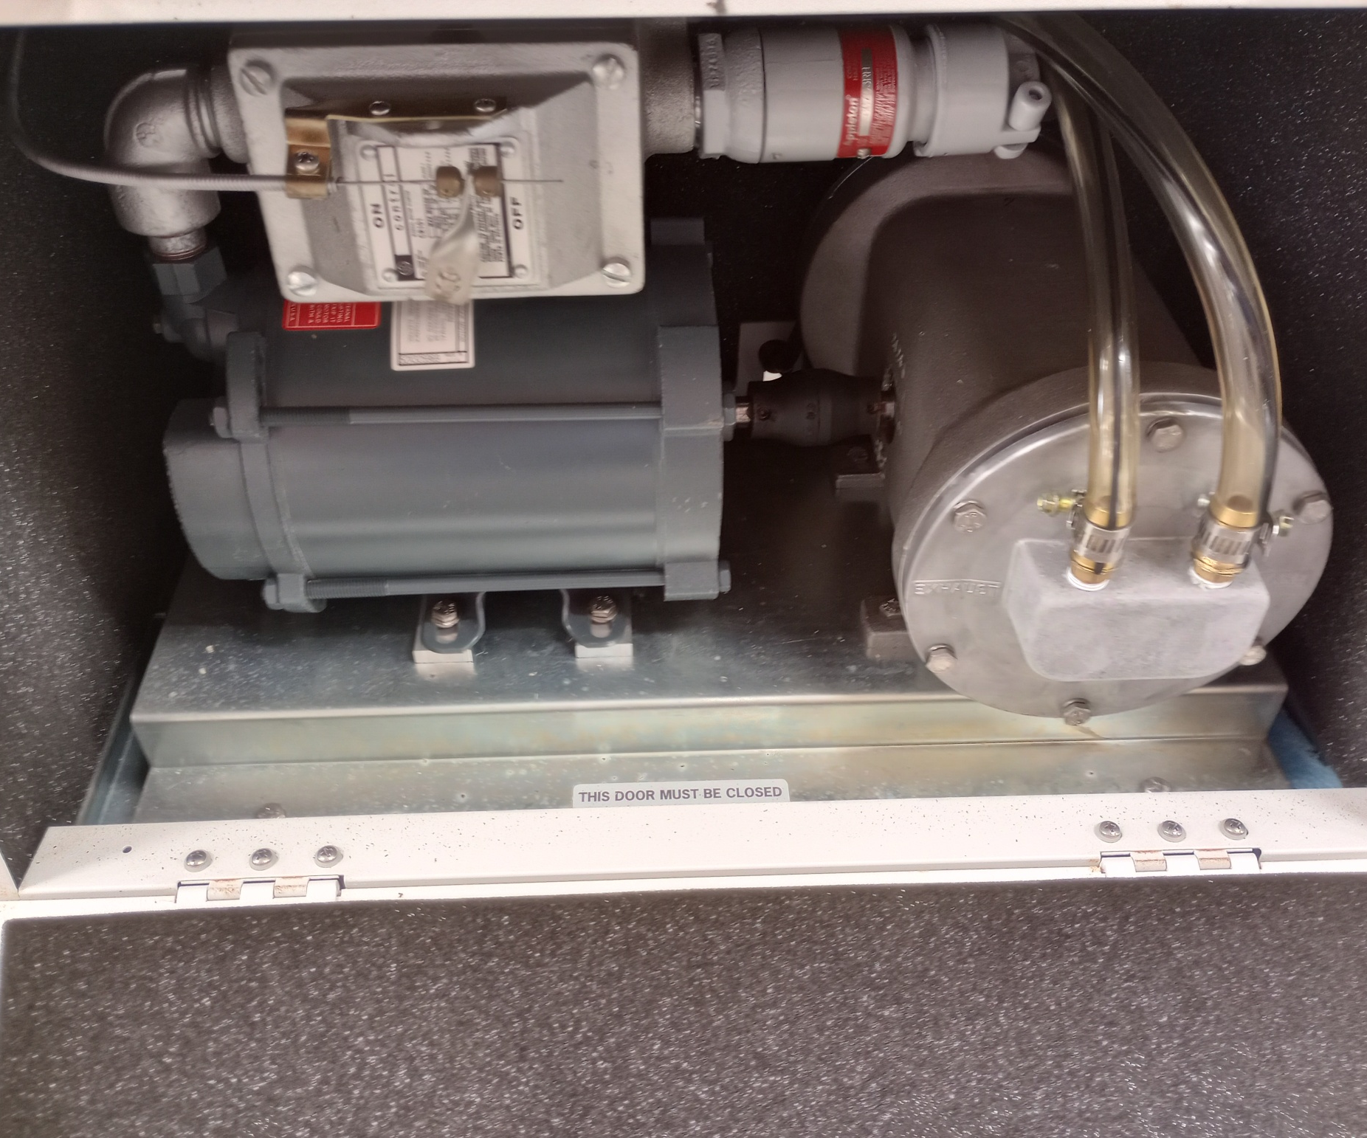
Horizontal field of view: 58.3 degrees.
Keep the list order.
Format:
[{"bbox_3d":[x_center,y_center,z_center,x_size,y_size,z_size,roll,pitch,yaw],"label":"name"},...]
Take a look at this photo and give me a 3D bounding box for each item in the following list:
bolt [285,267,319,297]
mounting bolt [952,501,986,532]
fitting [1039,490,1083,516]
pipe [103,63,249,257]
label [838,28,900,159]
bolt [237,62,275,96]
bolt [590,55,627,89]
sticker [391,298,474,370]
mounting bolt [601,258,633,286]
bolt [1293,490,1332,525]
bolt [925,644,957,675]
[{"bbox_3d":[-0.135,-0.101,0.433,0.011,0.011,0.004,-1,43,-1],"label":"bolt"},{"bbox_3d":[0.103,-0.019,0.440,0.012,0.012,0.005,-1,43,-1],"label":"mounting bolt"},{"bbox_3d":[0.134,-0.023,0.433,0.017,0.009,0.009,-1,43,-1],"label":"fitting"},{"bbox_3d":[-0.188,-0.152,0.459,0.053,0.074,0.038,-1,43,-1],"label":"pipe"},{"bbox_3d":[0.065,-0.168,0.438,0.021,0.044,0.019,-1,28,-1],"label":"label"},{"bbox_3d":[-0.134,-0.154,0.384,0.011,0.011,0.004,-1,43,-1],"label":"bolt"},{"bbox_3d":[-0.024,-0.157,0.387,0.011,0.011,0.004,-1,43,-1],"label":"bolt"},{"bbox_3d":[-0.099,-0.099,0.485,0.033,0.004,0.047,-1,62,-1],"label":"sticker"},{"bbox_3d":[-0.024,-0.105,0.434,0.011,0.011,0.004,-1,43,-1],"label":"mounting bolt"},{"bbox_3d":[0.228,-0.022,0.443,0.012,0.012,0.005,-1,43,-1],"label":"bolt"},{"bbox_3d":[0.103,0.036,0.491,0.012,0.012,0.005,-1,43,-1],"label":"bolt"}]

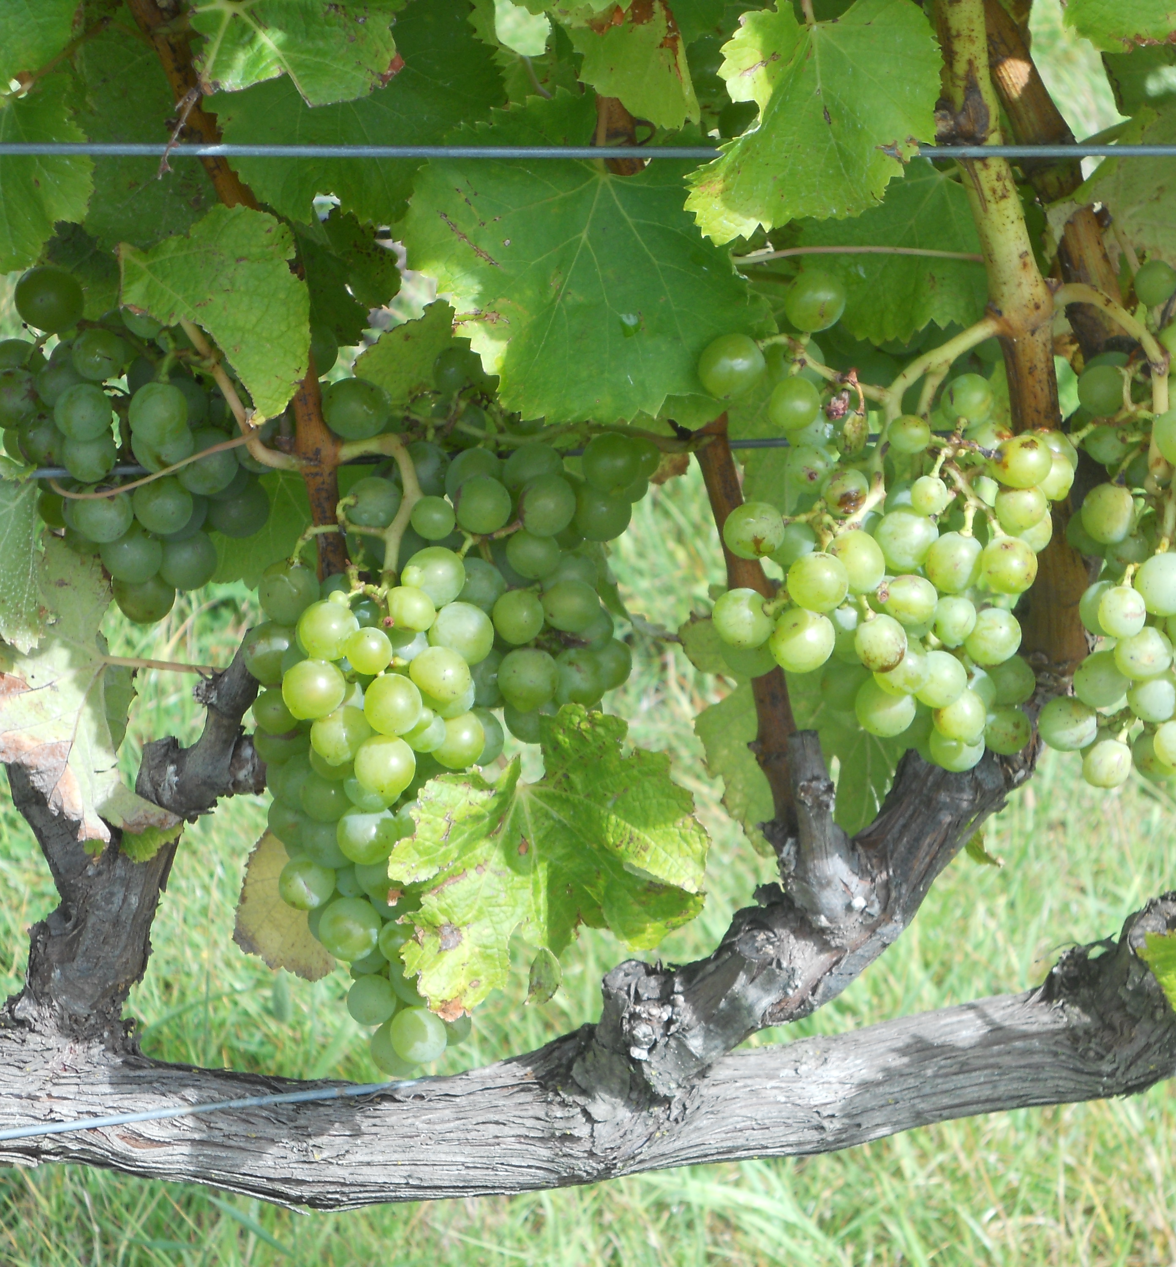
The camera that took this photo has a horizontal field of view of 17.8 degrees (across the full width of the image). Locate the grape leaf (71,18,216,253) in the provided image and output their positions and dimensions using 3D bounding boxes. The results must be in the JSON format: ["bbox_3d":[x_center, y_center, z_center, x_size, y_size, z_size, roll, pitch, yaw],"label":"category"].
[{"bbox_3d":[-0.121,-0.134,1.005,0.047,0.065,0.024,0,-6,0],"label":"grape leaf"}]

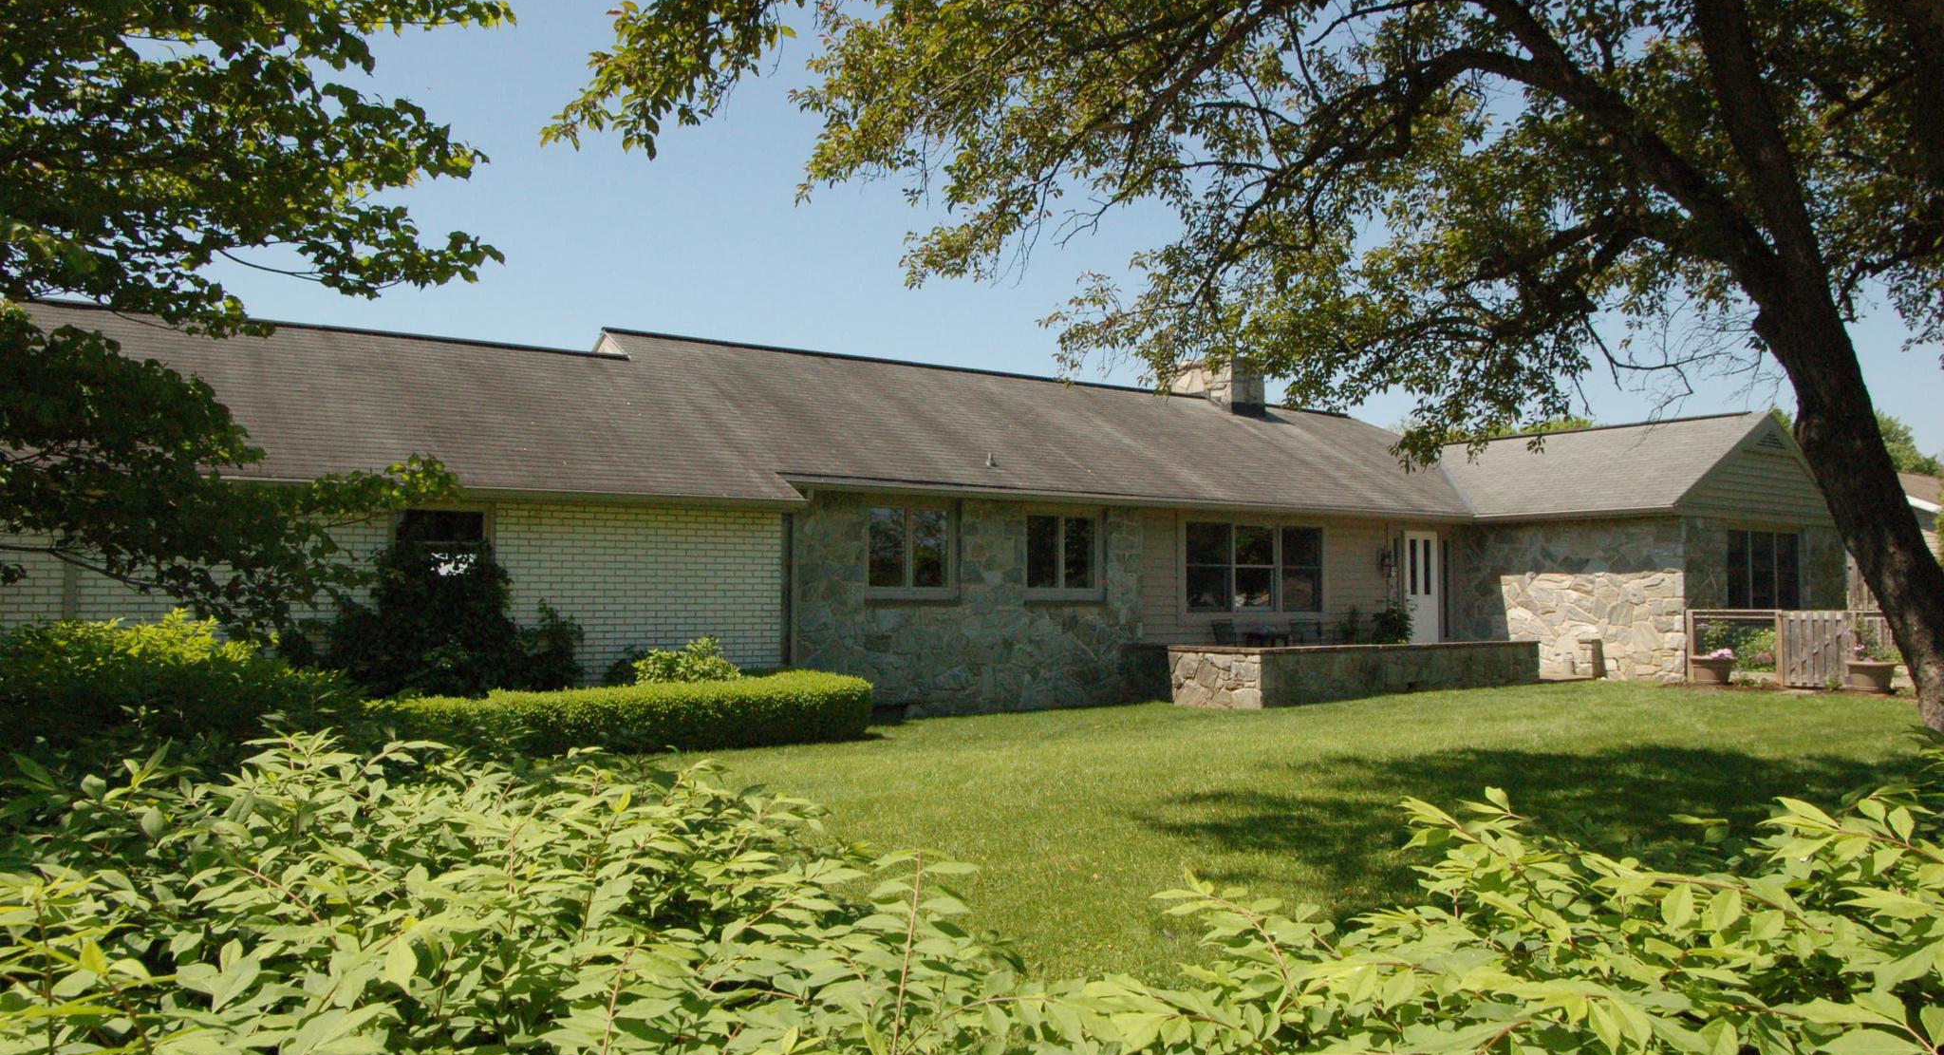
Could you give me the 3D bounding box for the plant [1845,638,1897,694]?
[{"bbox_3d":[10.663,1.645,16.000,0.540,0.650,0.540,-2,-3,34],"label":"plant"}]

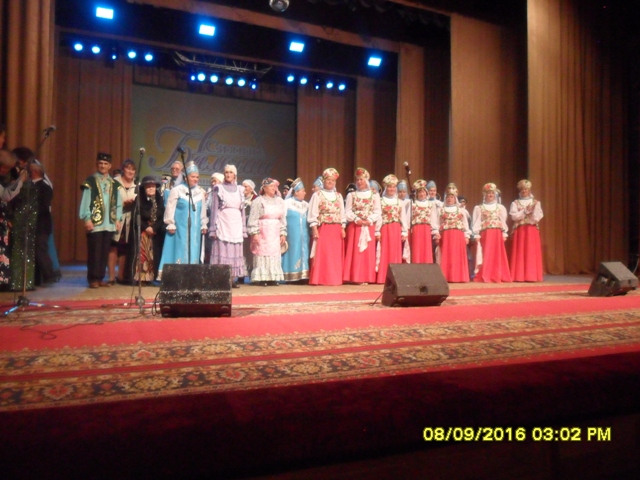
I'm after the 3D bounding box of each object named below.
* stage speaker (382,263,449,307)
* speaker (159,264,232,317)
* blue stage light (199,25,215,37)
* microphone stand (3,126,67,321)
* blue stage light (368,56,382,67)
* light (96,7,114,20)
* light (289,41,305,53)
[{"bbox_3d":[1.140,0.540,5.950,0.650,0.490,0.420,1,2,-16],"label":"stage speaker"},{"bbox_3d":[-1.200,0.497,4.900,0.650,0.490,0.420,1,2,-12],"label":"speaker"},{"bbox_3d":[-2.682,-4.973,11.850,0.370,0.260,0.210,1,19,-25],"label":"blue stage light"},{"bbox_3d":[-2.770,-0.200,4.860,0.600,1.760,0.560,1,0,-22],"label":"microphone stand"},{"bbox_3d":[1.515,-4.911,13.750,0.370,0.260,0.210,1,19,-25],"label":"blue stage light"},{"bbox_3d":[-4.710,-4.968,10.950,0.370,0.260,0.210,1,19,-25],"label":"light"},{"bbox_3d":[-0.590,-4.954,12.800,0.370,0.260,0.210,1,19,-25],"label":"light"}]

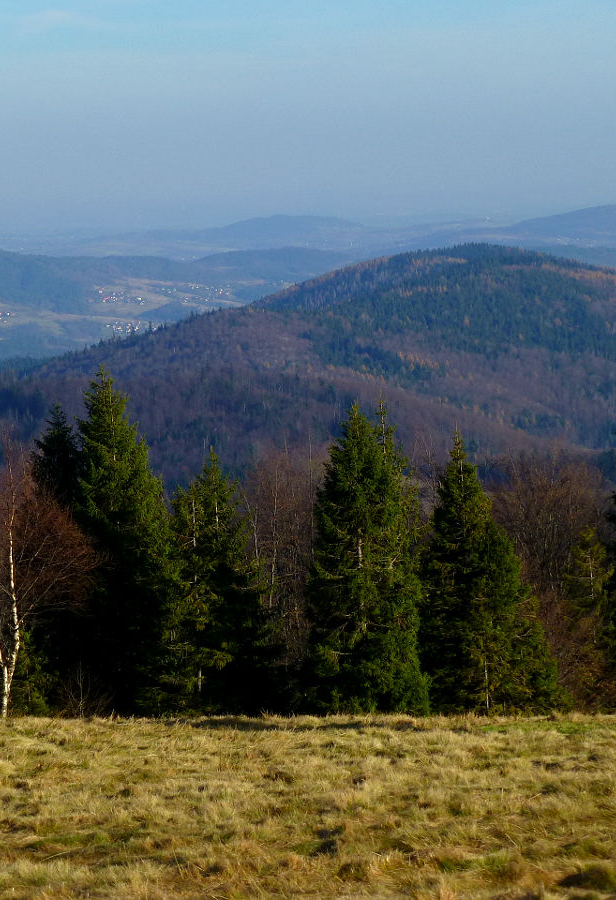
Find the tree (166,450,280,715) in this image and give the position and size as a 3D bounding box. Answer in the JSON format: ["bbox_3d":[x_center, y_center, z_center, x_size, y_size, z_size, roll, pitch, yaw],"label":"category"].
[{"bbox_3d":[-2.333,3.673,91.897,3.040,7.320,3.100,0,4,0],"label":"tree"}]

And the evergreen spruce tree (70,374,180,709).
[{"bbox_3d":[-5.035,2.580,92.828,3.070,9.710,3.200,0,4,0],"label":"evergreen spruce tree"}]

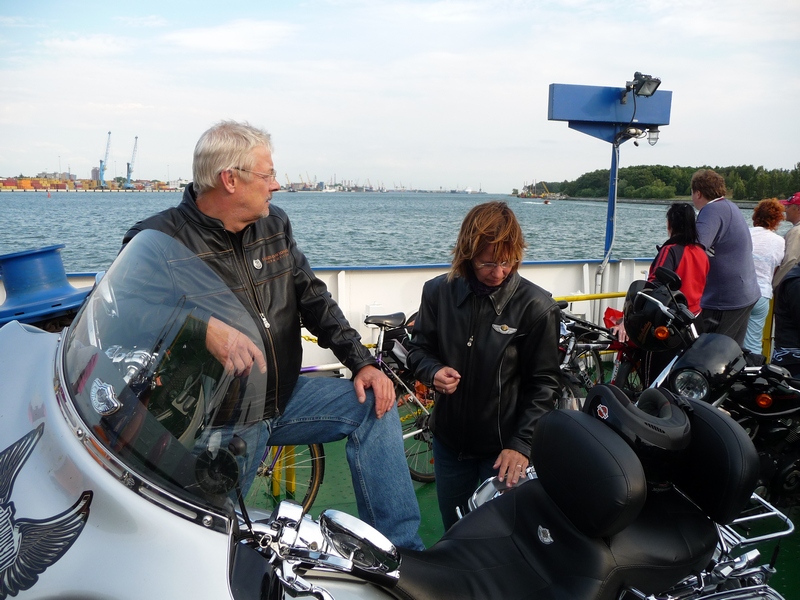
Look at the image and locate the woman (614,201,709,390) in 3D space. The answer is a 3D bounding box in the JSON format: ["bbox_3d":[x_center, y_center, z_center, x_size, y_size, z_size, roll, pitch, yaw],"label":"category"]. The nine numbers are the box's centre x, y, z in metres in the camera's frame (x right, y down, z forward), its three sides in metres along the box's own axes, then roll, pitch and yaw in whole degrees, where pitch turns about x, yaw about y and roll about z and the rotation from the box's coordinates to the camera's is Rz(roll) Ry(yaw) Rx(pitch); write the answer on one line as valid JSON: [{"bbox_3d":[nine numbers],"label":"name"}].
[{"bbox_3d":[1.867,0.157,4.434,0.520,1.620,0.420,-2,10,-16],"label":"woman"}]

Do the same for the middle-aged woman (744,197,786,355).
[{"bbox_3d":[3.217,-0.047,5.665,0.500,1.630,0.400,-1,10,-9],"label":"middle-aged woman"}]

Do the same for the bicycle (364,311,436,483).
[{"bbox_3d":[-0.249,0.604,3.468,1.720,1.020,0.550,-5,11,-30],"label":"bicycle"}]

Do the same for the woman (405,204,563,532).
[{"bbox_3d":[0.283,0.516,2.144,0.530,1.650,0.420,4,10,21],"label":"woman"}]

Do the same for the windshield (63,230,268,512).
[{"bbox_3d":[-0.392,0.080,0.975,0.530,0.330,0.200,26,23,35],"label":"windshield"}]

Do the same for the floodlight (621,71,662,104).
[{"bbox_3d":[2.099,-1.848,5.600,0.250,0.250,0.220,-3,41,-21],"label":"floodlight"}]

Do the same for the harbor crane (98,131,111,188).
[{"bbox_3d":[-310.524,-147.643,680.000,15.000,60.000,10.000,3,10,16],"label":"harbor crane"}]

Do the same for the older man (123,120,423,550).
[{"bbox_3d":[-0.367,0.456,1.861,0.660,1.840,0.620,10,13,43],"label":"older man"}]

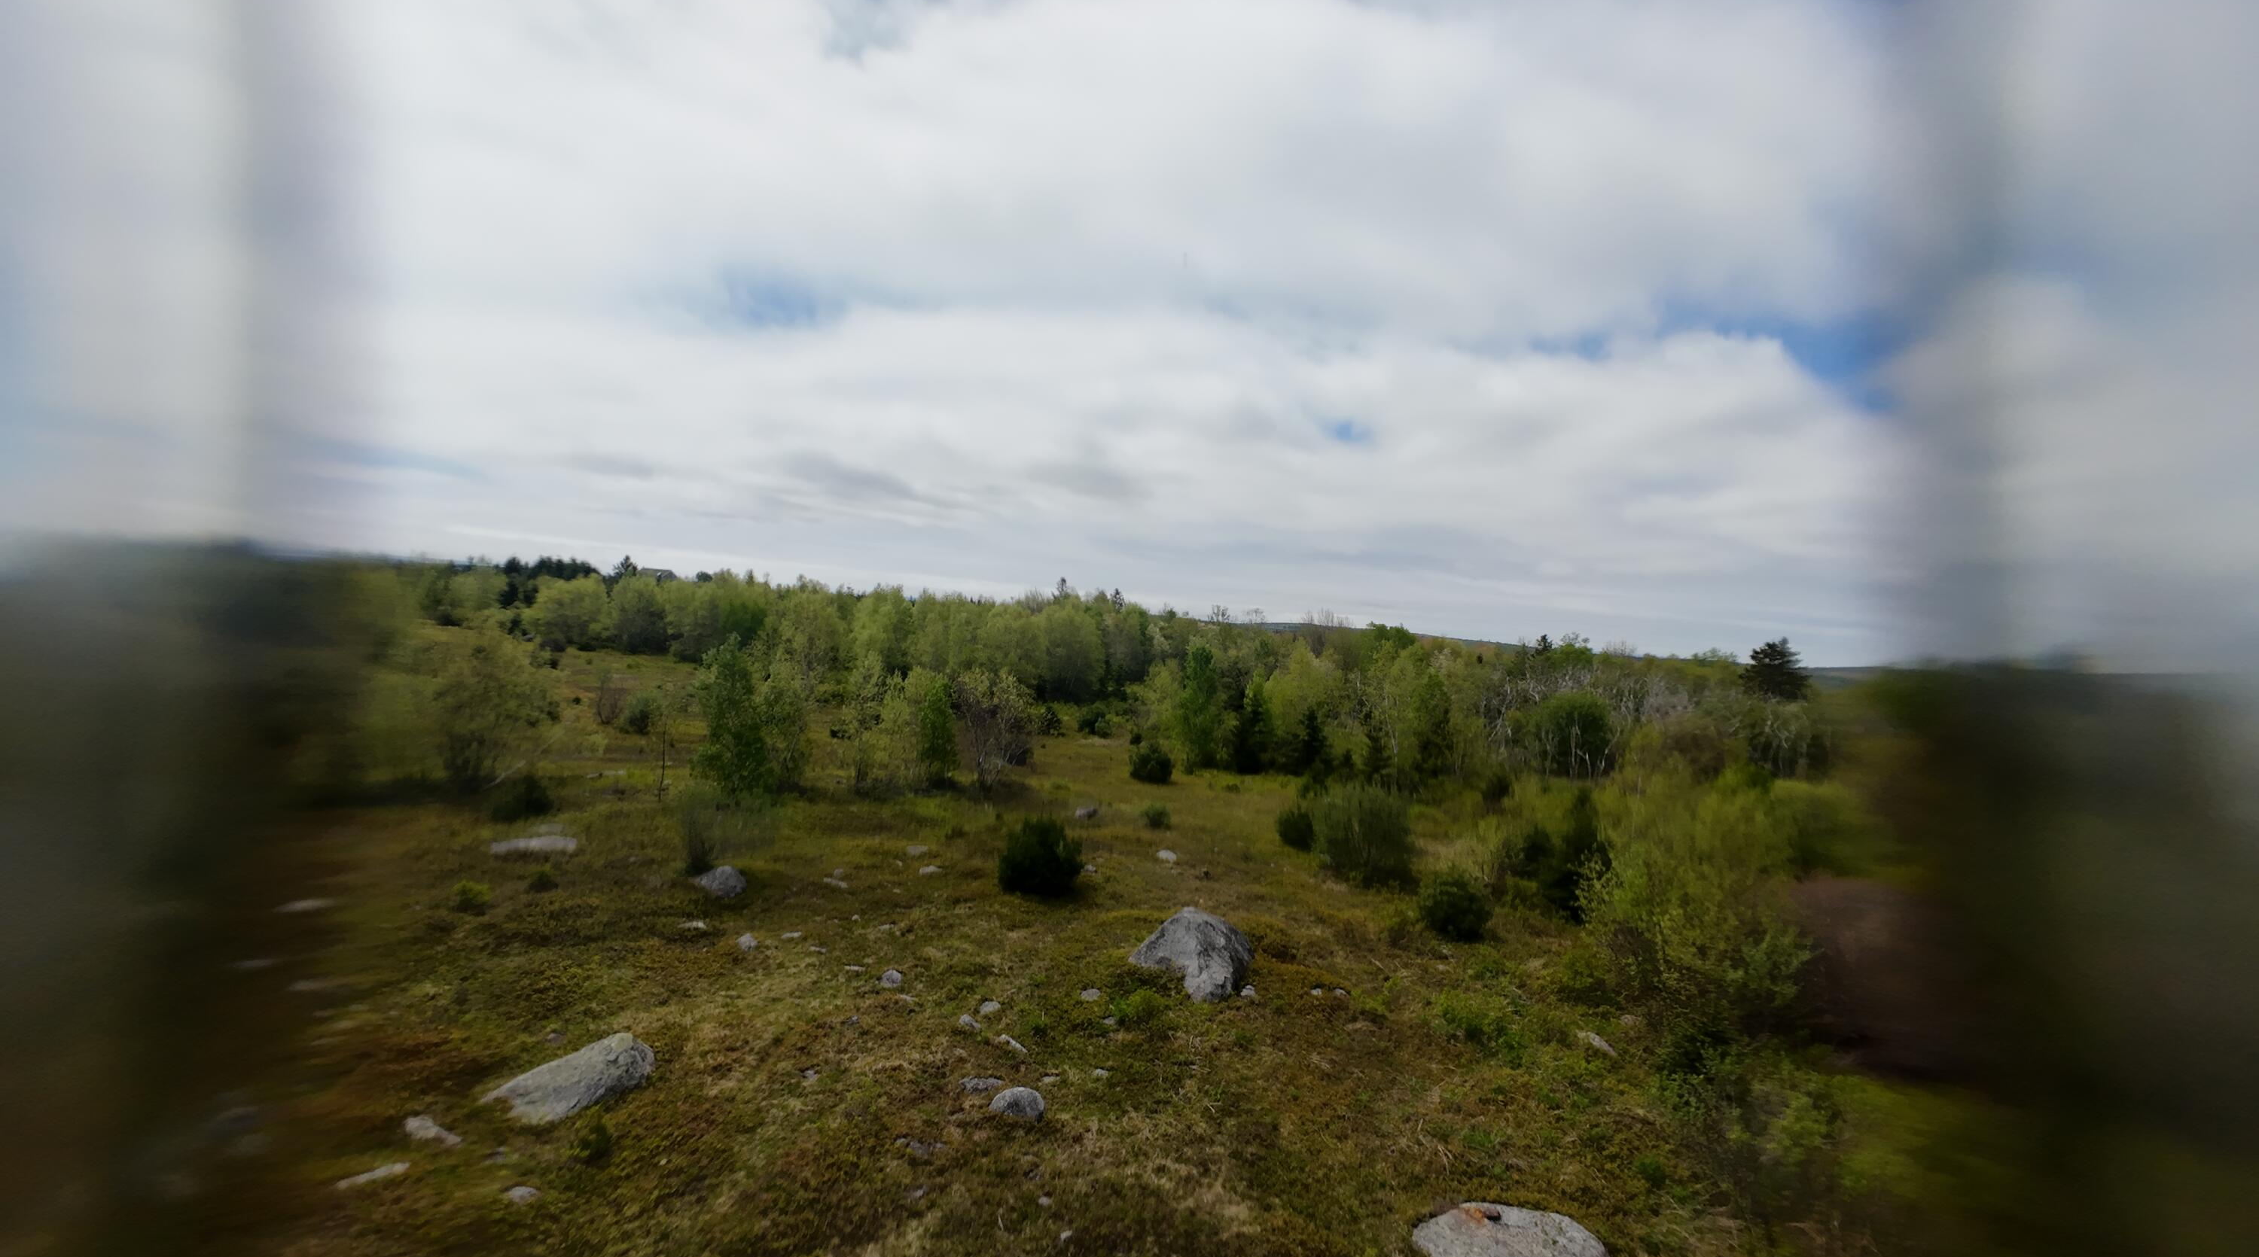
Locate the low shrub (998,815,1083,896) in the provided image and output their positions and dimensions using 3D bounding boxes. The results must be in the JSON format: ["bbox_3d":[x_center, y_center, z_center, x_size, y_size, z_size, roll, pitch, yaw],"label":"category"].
[{"bbox_3d":[-1.425,3.617,11.535,1.342,1.176,1.275,4,0,-6],"label":"low shrub"}]

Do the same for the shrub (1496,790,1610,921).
[{"bbox_3d":[7.931,4.131,13.467,2.150,2.240,2.040,5,1,32],"label":"shrub"}]

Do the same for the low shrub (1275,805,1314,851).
[{"bbox_3d":[3.415,4.097,14.739,0.840,0.889,0.798,4,1,14],"label":"low shrub"}]

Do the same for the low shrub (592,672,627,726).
[{"bbox_3d":[-16.227,2.173,22.423,0.834,1.656,0.792,4,1,-36],"label":"low shrub"}]

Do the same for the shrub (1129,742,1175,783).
[{"bbox_3d":[0.668,4.032,21.767,1.390,1.190,1.320,4,1,3],"label":"shrub"}]

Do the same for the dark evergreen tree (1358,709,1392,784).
[{"bbox_3d":[8.041,3.851,23.488,1.150,2.590,1.100,4,1,20],"label":"dark evergreen tree"}]

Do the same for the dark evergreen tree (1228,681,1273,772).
[{"bbox_3d":[3.967,3.085,23.040,1.510,2.846,1.510,4,1,10],"label":"dark evergreen tree"}]

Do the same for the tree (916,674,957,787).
[{"bbox_3d":[-5.266,2.742,19.598,1.160,2.950,1.100,4,1,-14],"label":"tree"}]

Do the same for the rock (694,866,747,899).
[{"bbox_3d":[-6.026,3.689,10.594,0.678,0.361,0.610,4,1,-29],"label":"rock"}]

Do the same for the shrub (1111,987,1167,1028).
[{"bbox_3d":[0.118,4.223,8.126,0.640,0.256,0.576,4,0,3],"label":"shrub"}]

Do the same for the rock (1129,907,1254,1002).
[{"bbox_3d":[0.813,4.000,9.207,1.598,0.787,1.438,4,0,7],"label":"rock"}]

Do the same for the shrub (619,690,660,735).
[{"bbox_3d":[-14.441,2.468,21.179,0.980,1.356,0.931,4,1,-34],"label":"shrub"}]

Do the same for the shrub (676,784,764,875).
[{"bbox_3d":[-7.146,3.421,12.551,1.510,1.470,1.430,4,1,-29],"label":"shrub"}]

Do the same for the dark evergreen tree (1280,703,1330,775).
[{"bbox_3d":[5.699,3.553,23.168,1.560,2.170,1.560,4,1,14],"label":"dark evergreen tree"}]

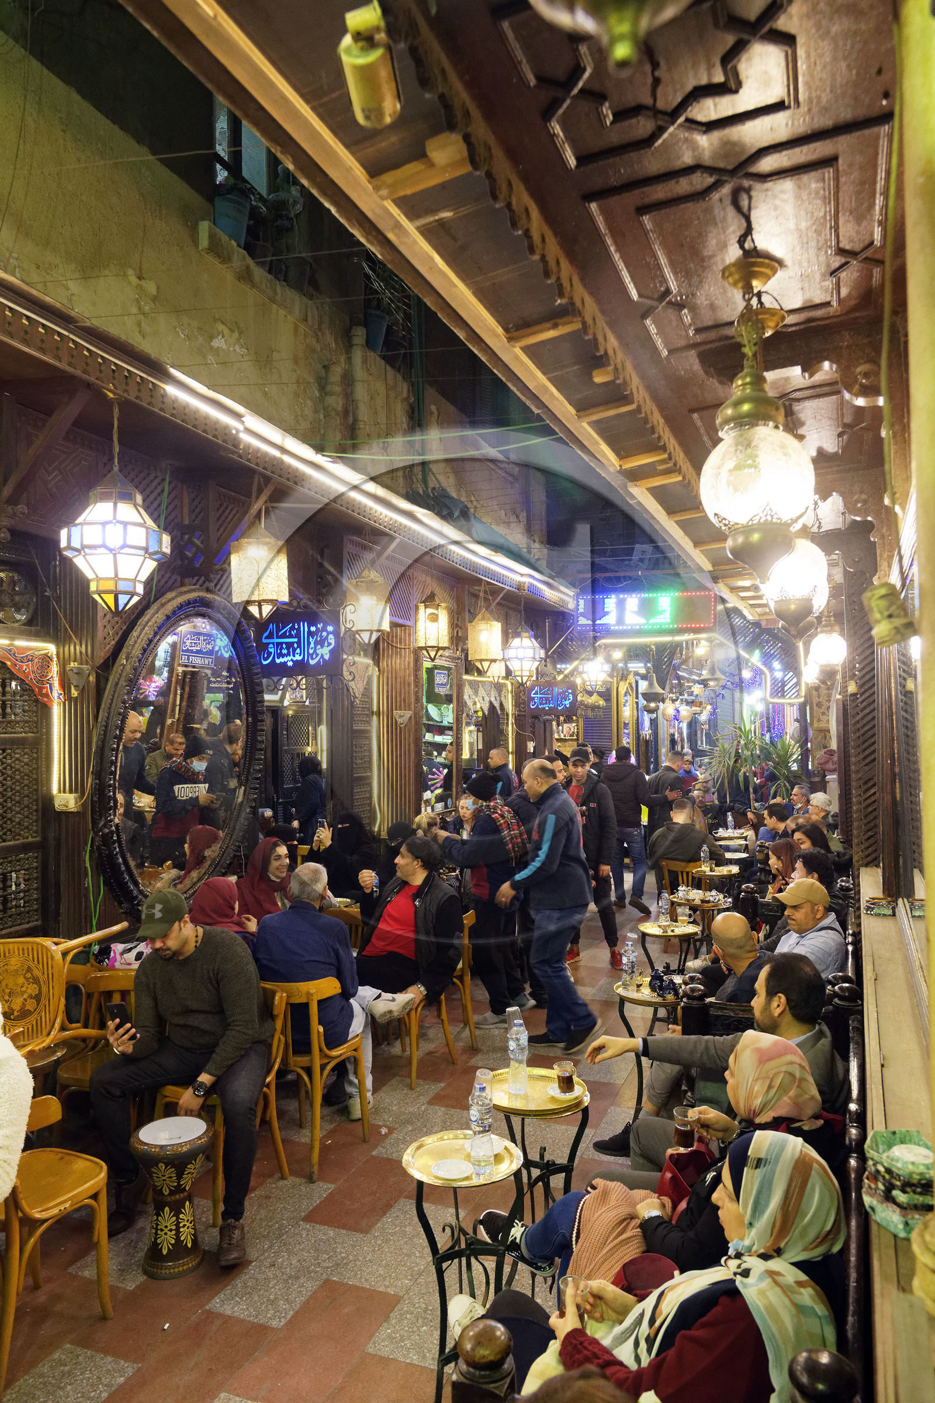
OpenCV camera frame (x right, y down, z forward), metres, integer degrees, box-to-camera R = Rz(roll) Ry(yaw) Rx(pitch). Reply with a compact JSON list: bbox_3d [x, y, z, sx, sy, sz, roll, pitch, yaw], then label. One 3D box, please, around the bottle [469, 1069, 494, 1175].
[{"bbox_3d":[0.039,1.128,2.527,0.065,0.265,0.065,-1,-3,0],"label":"bottle"}]

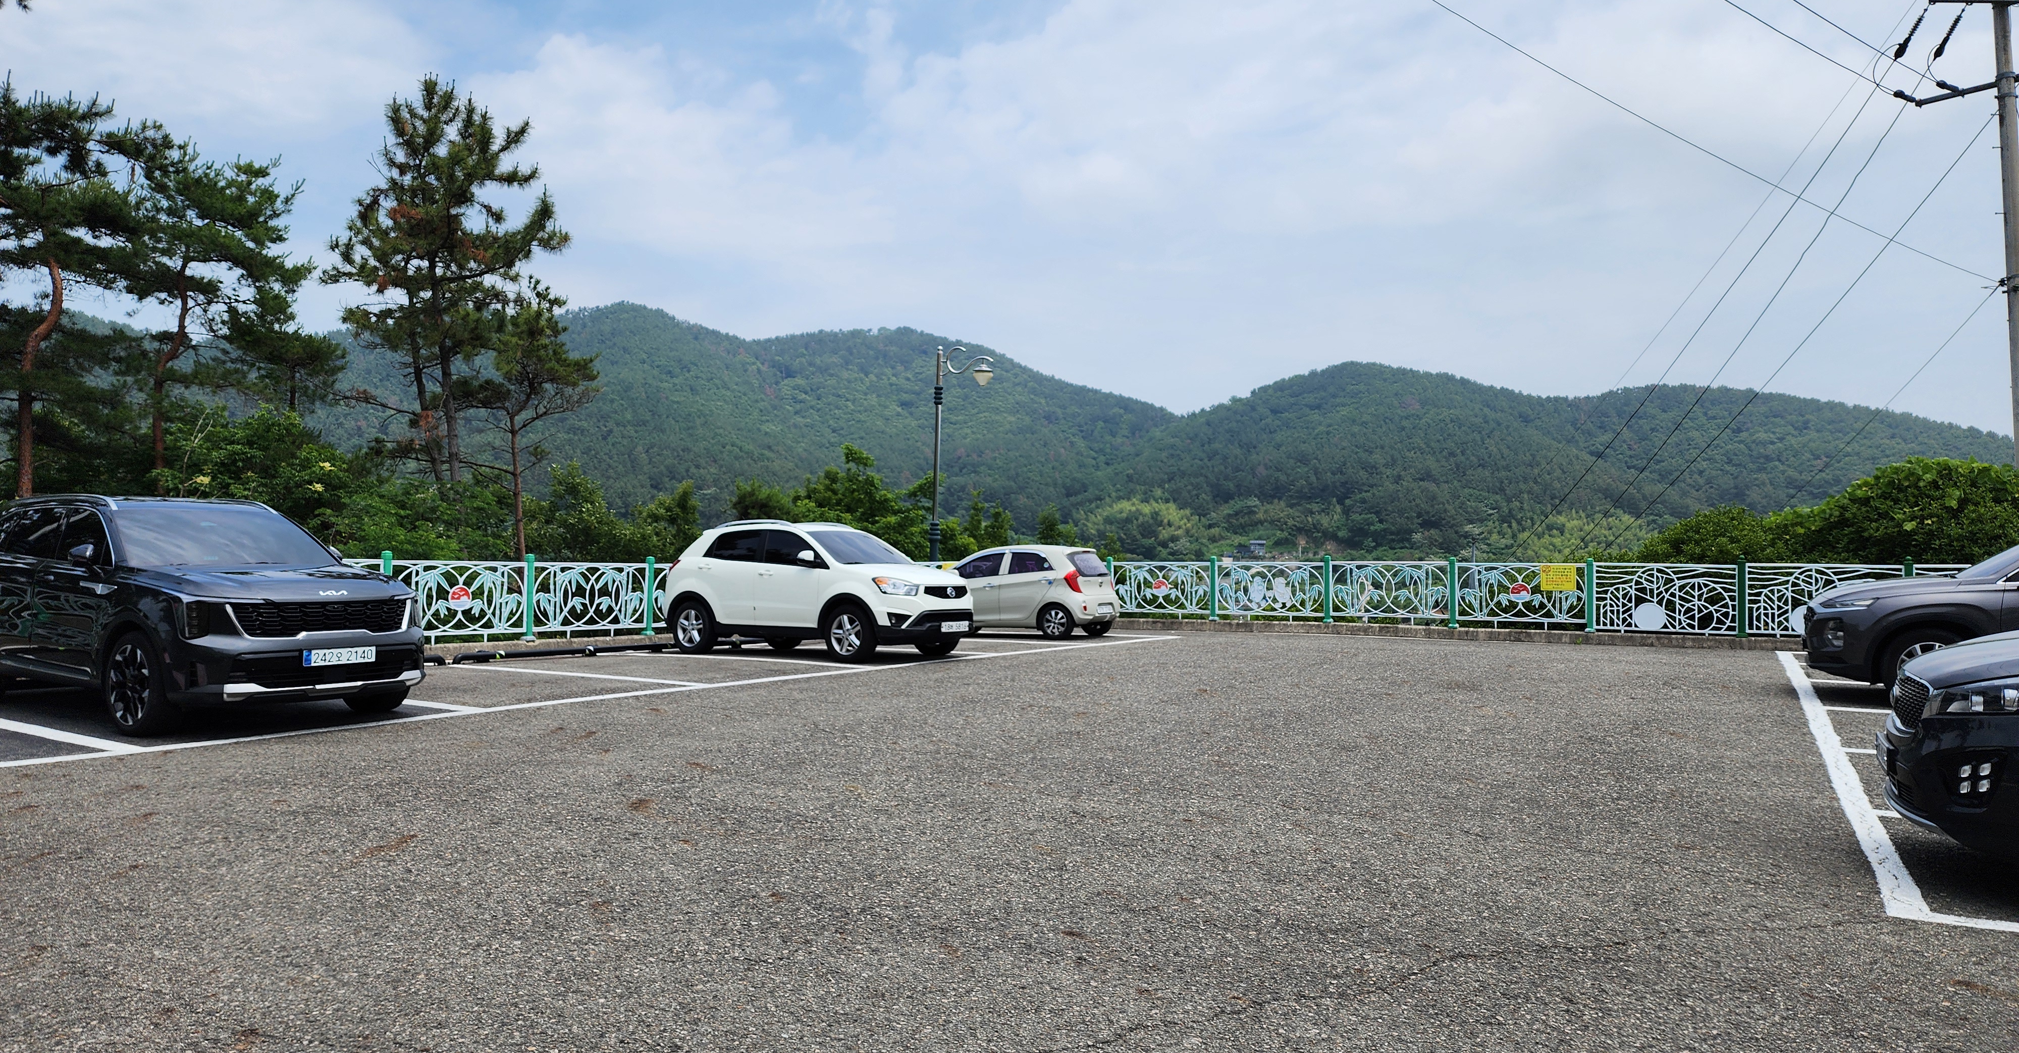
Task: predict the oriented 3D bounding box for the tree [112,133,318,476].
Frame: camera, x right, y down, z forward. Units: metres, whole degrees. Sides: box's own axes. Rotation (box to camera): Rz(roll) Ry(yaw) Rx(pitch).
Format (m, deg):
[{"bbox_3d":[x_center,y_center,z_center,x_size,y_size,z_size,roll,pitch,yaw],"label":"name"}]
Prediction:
[{"bbox_3d":[-11.600,-1.900,19.600,3.000,7.500,3.000,0,-2,0],"label":"tree"}]

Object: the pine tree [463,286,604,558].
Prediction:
[{"bbox_3d":[-7.300,-0.920,20.400,2.100,5.700,2.100,0,-2,0],"label":"pine tree"}]

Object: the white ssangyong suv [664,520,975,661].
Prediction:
[{"bbox_3d":[-2.480,0.790,17.050,4.410,1.690,1.830,-1,-2,35],"label":"white ssangyong suv"}]

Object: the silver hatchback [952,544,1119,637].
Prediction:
[{"bbox_3d":[-0.010,1.040,21.900,3.595,1.480,1.595,-1,-2,29],"label":"silver hatchback"}]

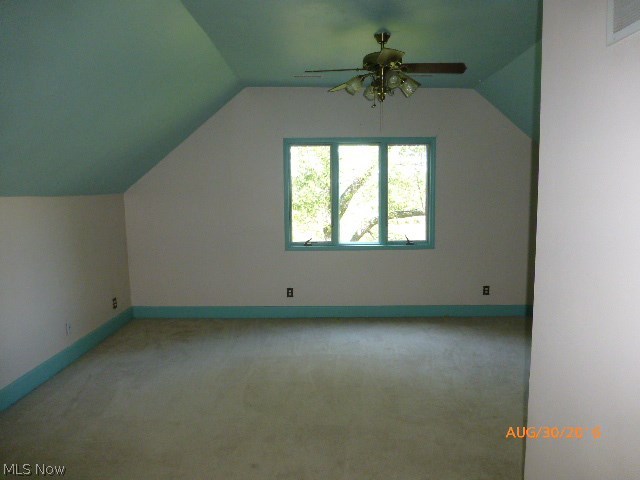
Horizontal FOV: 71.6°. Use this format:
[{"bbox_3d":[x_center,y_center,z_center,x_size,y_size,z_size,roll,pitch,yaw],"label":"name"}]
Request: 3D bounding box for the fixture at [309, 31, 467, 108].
[{"bbox_3d":[0.479,-1.300,3.378,1.215,0.538,1.191,0,7,0],"label":"fixture"}]

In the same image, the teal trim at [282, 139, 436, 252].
[{"bbox_3d":[0.484,-0.546,5.347,1.808,1.336,0.100,0,7,0],"label":"teal trim"}]

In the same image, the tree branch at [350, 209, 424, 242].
[{"bbox_3d":[1.253,-0.269,8.234,1.398,0.575,0.450,0,7,0],"label":"tree branch"}]

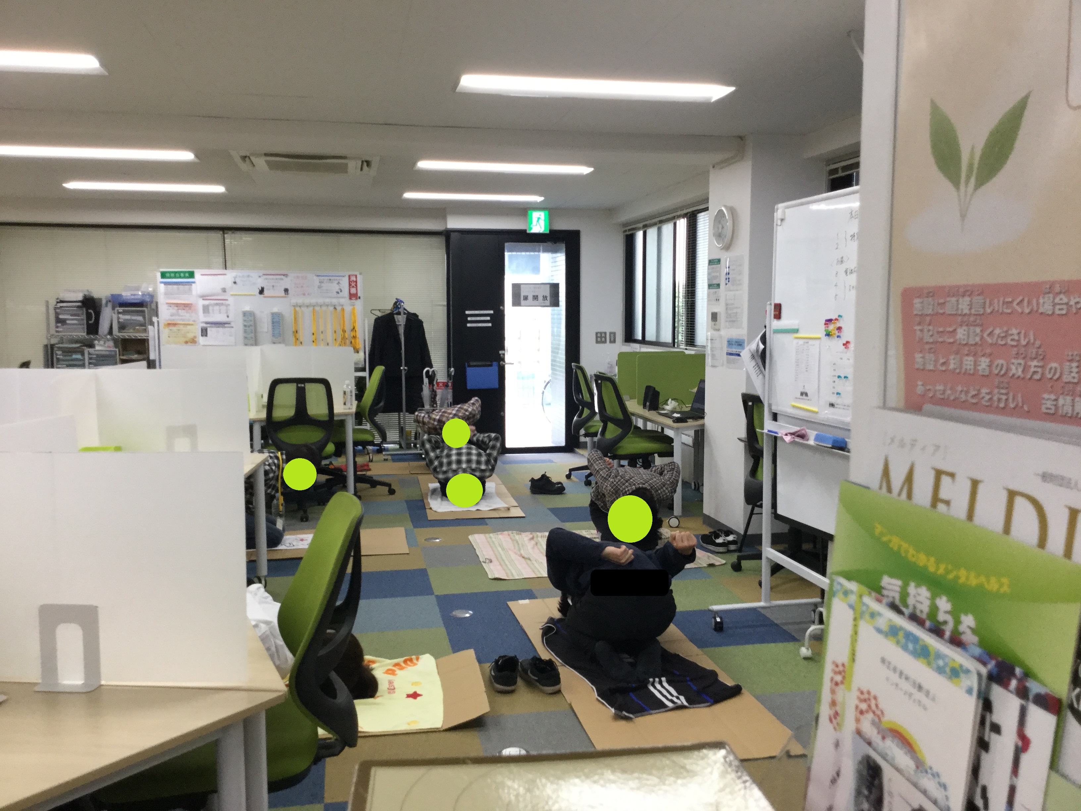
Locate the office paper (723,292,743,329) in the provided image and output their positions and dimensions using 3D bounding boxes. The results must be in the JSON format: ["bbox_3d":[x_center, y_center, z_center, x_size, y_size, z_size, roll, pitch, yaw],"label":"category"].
[{"bbox_3d":[1.192,-0.582,5.976,0.006,0.215,0.285,-1,6,-11],"label":"office paper"}]

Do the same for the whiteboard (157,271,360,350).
[{"bbox_3d":[-2.488,-0.758,8.751,1.800,0.920,0.060,-1,6,-15],"label":"whiteboard"}]

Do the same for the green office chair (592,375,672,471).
[{"bbox_3d":[0.689,0.274,6.881,0.620,0.975,0.600,-1,6,-11],"label":"green office chair"}]

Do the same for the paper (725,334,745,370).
[{"bbox_3d":[1.206,-0.329,5.972,0.005,0.210,0.297,-1,6,-11],"label":"paper"}]

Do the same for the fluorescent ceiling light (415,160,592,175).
[{"bbox_3d":[-0.259,-1.714,6.972,1.260,0.070,0.300,-1,6,-11],"label":"fluorescent ceiling light"}]

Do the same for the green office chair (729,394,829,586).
[{"bbox_3d":[1.376,0.436,5.217,0.630,0.970,0.630,-1,6,-11],"label":"green office chair"}]

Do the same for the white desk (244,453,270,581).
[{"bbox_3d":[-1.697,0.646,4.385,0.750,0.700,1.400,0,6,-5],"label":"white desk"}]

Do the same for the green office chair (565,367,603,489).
[{"bbox_3d":[0.557,0.144,8.129,0.640,0.980,0.640,-1,6,-11],"label":"green office chair"}]

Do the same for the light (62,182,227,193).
[{"bbox_3d":[-3.325,-1.841,8.200,1.260,0.070,0.300,-1,6,-11],"label":"light"}]

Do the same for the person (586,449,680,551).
[{"bbox_3d":[0.543,0.559,6.111,0.580,0.560,0.850,0,6,0],"label":"person"}]

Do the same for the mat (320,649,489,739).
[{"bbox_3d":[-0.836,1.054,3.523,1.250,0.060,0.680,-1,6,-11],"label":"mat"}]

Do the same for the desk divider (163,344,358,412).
[{"bbox_3d":[-2.157,-0.207,7.293,1.660,0.470,0.030,2,6,17],"label":"desk divider"}]

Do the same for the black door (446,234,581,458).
[{"bbox_3d":[-0.264,-0.649,9.757,1.350,2.209,0.100,-1,6,-11],"label":"black door"}]

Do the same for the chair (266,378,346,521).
[{"bbox_3d":[-1.678,0.279,6.833,0.600,0.975,0.620,-1,6,-13],"label":"chair"}]

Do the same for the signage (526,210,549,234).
[{"bbox_3d":[-0.024,-1.833,9.658,0.222,0.240,0.060,-1,6,-11],"label":"signage"}]

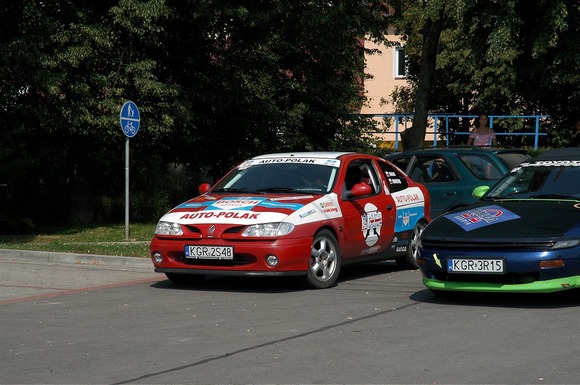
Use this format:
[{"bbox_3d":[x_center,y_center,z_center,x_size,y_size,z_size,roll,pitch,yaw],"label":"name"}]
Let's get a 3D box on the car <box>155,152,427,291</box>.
[{"bbox_3d":[0.118,0.237,17.529,1.720,1.340,3.940,0,1,26],"label":"car"}]

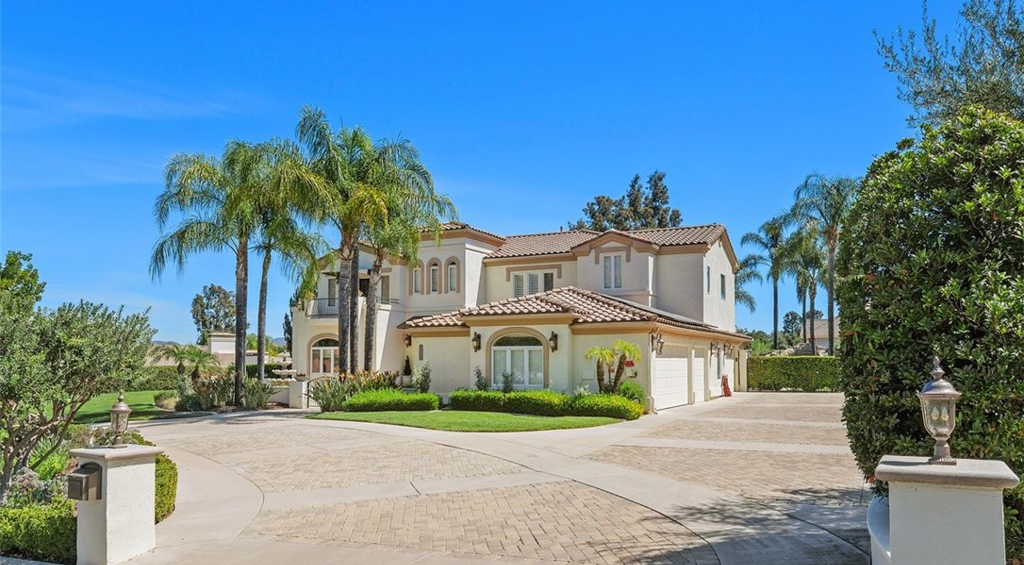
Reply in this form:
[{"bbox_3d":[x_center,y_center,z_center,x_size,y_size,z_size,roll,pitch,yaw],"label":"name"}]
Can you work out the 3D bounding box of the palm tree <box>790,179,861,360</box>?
[{"bbox_3d":[22.317,-0.348,51.500,5.400,14.300,5.400,-3,-6,27],"label":"palm tree"}]

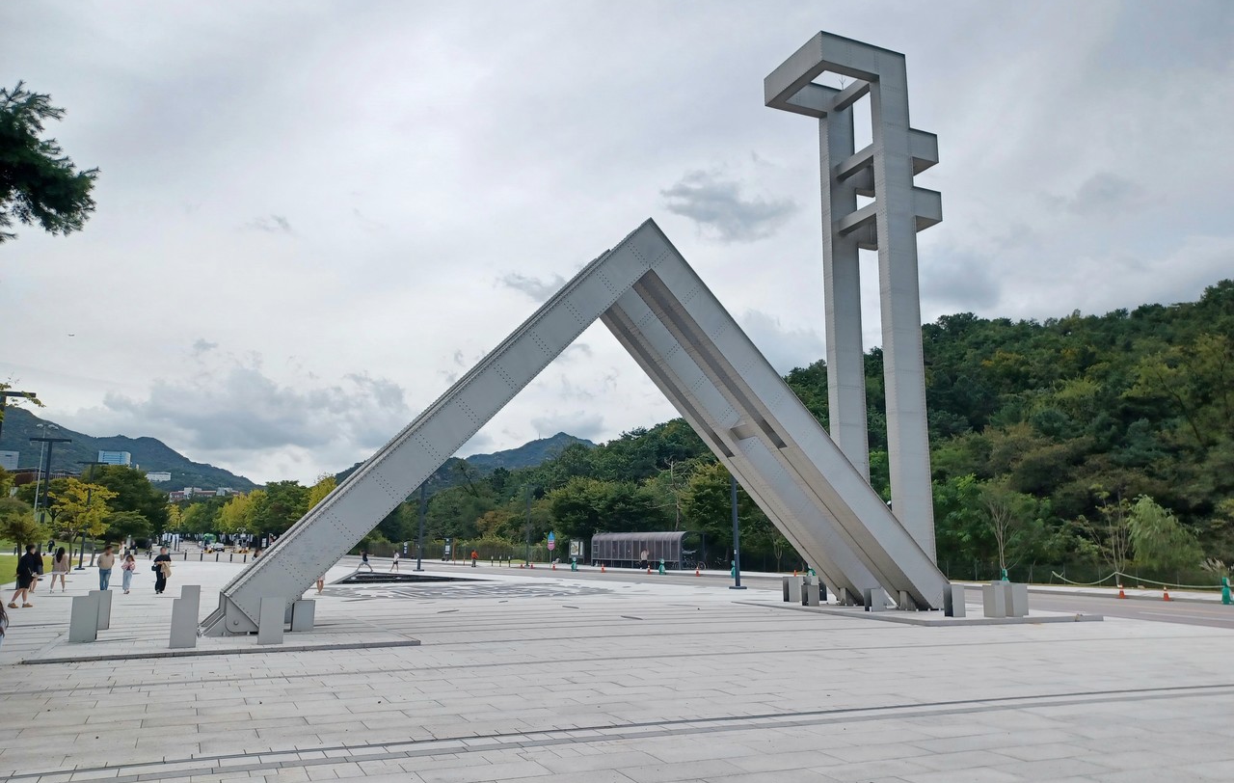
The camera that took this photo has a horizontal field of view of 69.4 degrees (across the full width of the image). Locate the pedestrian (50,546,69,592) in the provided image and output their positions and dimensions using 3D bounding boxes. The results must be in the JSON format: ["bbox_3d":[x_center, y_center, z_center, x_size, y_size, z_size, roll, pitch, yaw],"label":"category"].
[{"bbox_3d":[-20.811,6.673,33.341,0.540,1.620,0.380,5,-11,-25],"label":"pedestrian"}]

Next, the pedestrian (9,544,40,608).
[{"bbox_3d":[-17.179,5.348,25.850,0.650,1.730,0.500,-2,-10,13],"label":"pedestrian"}]

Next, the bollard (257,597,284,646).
[{"bbox_3d":[-6.156,4.078,15.870,0.410,0.780,0.340,5,-11,-24],"label":"bollard"}]

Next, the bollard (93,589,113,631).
[{"bbox_3d":[-10.092,4.264,17.399,0.400,0.740,0.320,5,-11,-24],"label":"bollard"}]

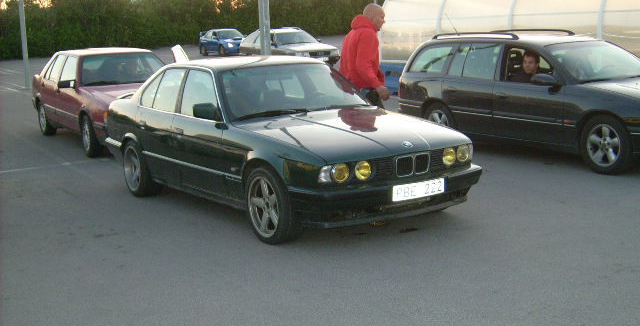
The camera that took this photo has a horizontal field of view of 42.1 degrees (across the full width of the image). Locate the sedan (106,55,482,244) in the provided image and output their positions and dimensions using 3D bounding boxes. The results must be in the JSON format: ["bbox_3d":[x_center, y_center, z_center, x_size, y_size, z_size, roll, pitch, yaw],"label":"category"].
[{"bbox_3d":[-0.603,-0.319,8.168,1.750,1.400,4.720,-9,11,-34],"label":"sedan"}]

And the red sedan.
[{"bbox_3d":[-3.253,-1.052,12.987,1.765,1.420,4.750,-8,11,-30],"label":"red sedan"}]

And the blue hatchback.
[{"bbox_3d":[-5.314,-6.716,46.474,1.740,1.430,4.410,-8,11,-32],"label":"blue hatchback"}]

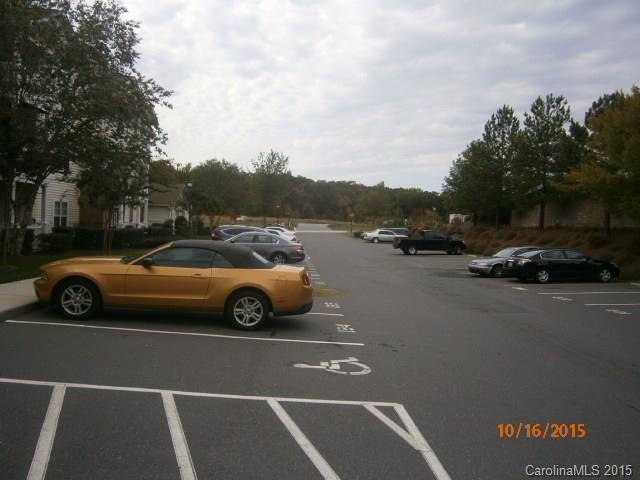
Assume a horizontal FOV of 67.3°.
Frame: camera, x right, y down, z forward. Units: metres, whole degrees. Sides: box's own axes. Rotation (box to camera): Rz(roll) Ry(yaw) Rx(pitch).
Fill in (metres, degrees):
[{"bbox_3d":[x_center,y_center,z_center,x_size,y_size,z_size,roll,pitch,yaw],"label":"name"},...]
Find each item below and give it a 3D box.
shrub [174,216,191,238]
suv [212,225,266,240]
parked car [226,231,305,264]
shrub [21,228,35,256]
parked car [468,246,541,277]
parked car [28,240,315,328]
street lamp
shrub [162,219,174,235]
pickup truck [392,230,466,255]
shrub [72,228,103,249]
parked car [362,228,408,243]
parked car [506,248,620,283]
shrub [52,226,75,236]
[{"bbox_3d":[-12.870,-1.260,45.000,1.500,1.870,1.500,2,1,-3],"label":"shrub"},{"bbox_3d":[-4.067,-0.013,27.750,4.500,1.640,1.820,4,1,-3],"label":"suv"},{"bbox_3d":[-3.050,0.355,21.100,4.800,1.470,1.830,3,1,-3],"label":"parked car"},{"bbox_3d":[-10.900,0.085,18.000,0.520,1.000,0.520,2,1,-3],"label":"shrub"},{"bbox_3d":[9.700,1.105,23.950,4.750,1.420,1.800,0,1,-10],"label":"parked car"},{"bbox_3d":[-2.530,0.700,8.710,4.780,1.400,1.880,5,1,-6],"label":"parked car"},{"bbox_3d":[-8.959,-2.142,33.000,0.400,3.600,0.400,2,1,-3],"label":"street lamp"},{"bbox_3d":[-11.346,-1.011,36.000,0.900,1.200,0.900,2,1,-3],"label":"shrub"},{"bbox_3d":[8.650,0.210,37.700,5.400,1.860,1.900,1,2,-5],"label":"pickup truck"},{"bbox_3d":[-11.400,-0.050,23.600,1.470,1.000,1.250,2,1,-3],"label":"shrub"},{"bbox_3d":[7.000,-0.400,50.500,4.700,1.440,1.800,1,2,-5],"label":"parked car"},{"bbox_3d":[11.052,1.149,21.857,4.800,1.450,1.800,1,1,-2],"label":"parked car"},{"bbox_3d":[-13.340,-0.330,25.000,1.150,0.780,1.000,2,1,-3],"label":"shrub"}]

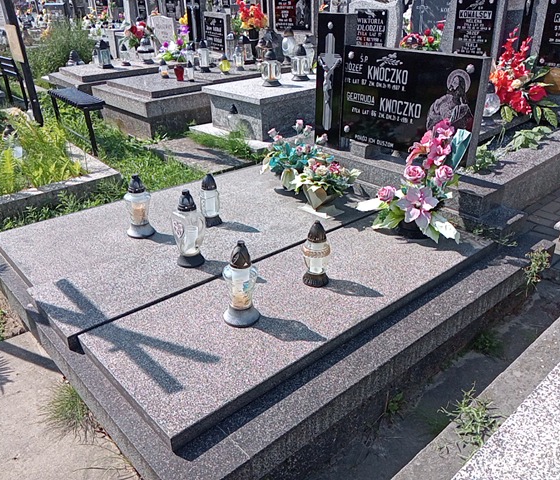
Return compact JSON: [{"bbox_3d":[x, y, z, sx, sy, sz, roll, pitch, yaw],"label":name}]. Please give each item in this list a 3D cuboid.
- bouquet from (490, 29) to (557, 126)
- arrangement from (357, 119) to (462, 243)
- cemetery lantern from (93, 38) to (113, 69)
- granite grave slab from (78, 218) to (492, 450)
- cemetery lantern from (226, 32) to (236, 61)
[{"bbox_3d":[1.733,-1.123,3.664,0.340,0.620,0.400,-22,33,-36],"label":"bouquet"},{"bbox_3d":[0.610,-0.282,2.401,0.460,0.520,0.360,15,30,28],"label":"arrangement"},{"bbox_3d":[-1.991,-2.103,5.837,0.150,0.282,0.150,-22,33,-36],"label":"cemetery lantern"},{"bbox_3d":[0.161,0.190,2.107,1.733,0.046,0.616,-22,33,-36],"label":"granite grave slab"},{"bbox_3d":[-0.559,-2.219,5.958,0.108,0.304,0.108,0,27,0],"label":"cemetery lantern"}]

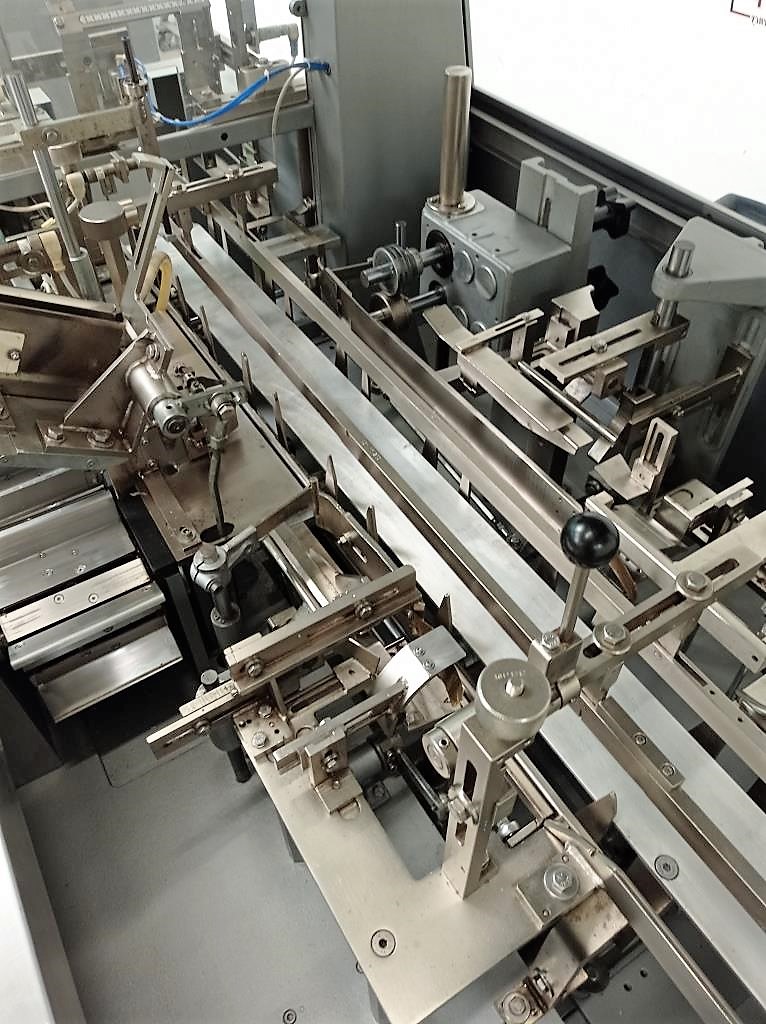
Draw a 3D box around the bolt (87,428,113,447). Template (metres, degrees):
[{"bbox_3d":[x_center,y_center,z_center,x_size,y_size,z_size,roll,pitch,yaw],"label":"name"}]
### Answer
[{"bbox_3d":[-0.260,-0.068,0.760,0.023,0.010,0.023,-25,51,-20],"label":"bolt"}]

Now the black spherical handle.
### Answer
[{"bbox_3d":[0.116,0.017,0.462,0.032,0.032,0.032,-1,47,1],"label":"black spherical handle"}]

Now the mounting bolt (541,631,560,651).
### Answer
[{"bbox_3d":[0.106,0.081,0.520,0.011,0.005,0.011,-25,51,-20],"label":"mounting bolt"}]

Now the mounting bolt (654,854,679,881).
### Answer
[{"bbox_3d":[0.190,0.239,0.554,0.016,0.005,0.016,-1,47,1],"label":"mounting bolt"}]

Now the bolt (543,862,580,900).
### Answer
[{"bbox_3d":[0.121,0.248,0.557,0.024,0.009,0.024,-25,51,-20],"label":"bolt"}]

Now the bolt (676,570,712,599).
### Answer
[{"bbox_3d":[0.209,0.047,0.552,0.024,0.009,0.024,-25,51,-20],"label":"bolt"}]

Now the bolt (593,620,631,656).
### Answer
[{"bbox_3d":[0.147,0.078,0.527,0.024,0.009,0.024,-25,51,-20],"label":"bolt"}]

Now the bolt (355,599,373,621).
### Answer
[{"bbox_3d":[-0.015,0.074,0.630,0.013,0.013,0.008,-25,51,-20],"label":"bolt"}]

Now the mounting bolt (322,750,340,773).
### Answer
[{"bbox_3d":[-0.036,0.174,0.576,0.013,0.013,0.008,-25,51,-20],"label":"mounting bolt"}]

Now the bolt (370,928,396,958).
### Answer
[{"bbox_3d":[0.000,0.285,0.545,0.016,0.005,0.016,-1,47,1],"label":"bolt"}]

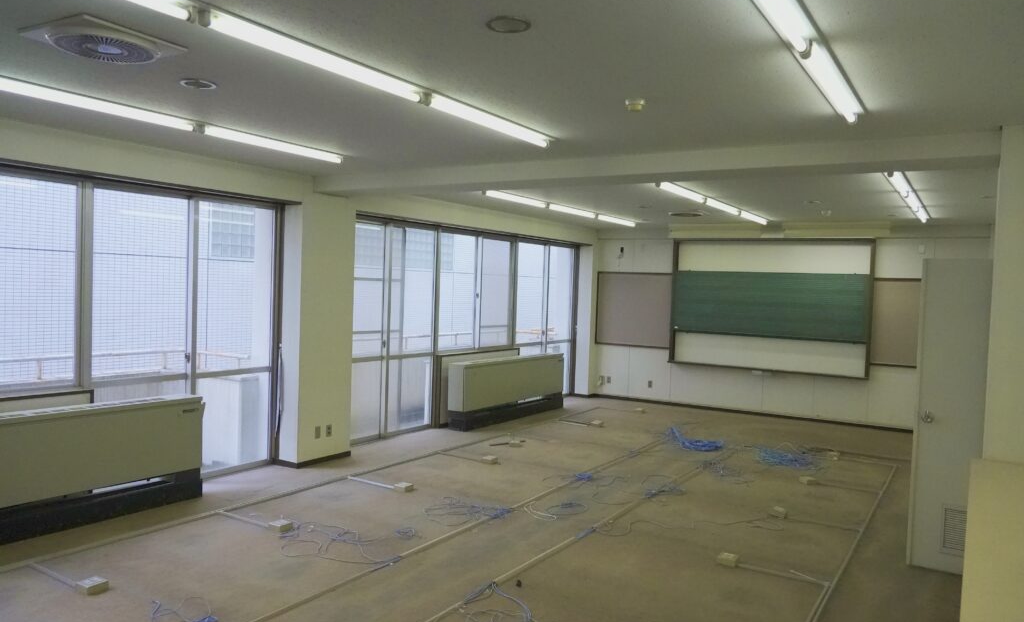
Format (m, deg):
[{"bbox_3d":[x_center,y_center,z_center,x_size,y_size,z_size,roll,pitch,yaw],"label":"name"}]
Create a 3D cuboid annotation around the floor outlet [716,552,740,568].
[{"bbox_3d":[1.413,1.619,4.812,0.111,0.043,0.104,3,2,32],"label":"floor outlet"}]

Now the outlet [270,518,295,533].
[{"bbox_3d":[-1.657,1.542,5.311,0.112,0.044,0.112,3,2,32],"label":"outlet"}]

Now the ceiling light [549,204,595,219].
[{"bbox_3d":[0.757,-1.195,9.032,0.130,0.072,1.269,3,2,32],"label":"ceiling light"}]

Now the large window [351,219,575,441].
[{"bbox_3d":[-0.451,0.196,10.063,0.120,2.502,5.598,3,2,32],"label":"large window"}]

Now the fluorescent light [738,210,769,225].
[{"bbox_3d":[3.014,-1.139,9.171,0.100,0.085,1.230,3,2,33],"label":"fluorescent light"}]

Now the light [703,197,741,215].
[{"bbox_3d":[2.329,-1.129,8.113,0.100,0.085,1.230,3,2,33],"label":"light"}]

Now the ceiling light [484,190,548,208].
[{"bbox_3d":[0.072,-1.184,7.949,0.130,0.072,1.252,3,2,32],"label":"ceiling light"}]

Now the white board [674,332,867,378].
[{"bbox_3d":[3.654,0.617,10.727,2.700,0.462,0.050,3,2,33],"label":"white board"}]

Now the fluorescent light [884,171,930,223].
[{"bbox_3d":[3.832,-1.029,7.089,0.130,0.072,3.722,3,2,32],"label":"fluorescent light"}]

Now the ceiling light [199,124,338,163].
[{"bbox_3d":[-1.659,-1.155,5.212,0.130,0.072,1.240,3,2,32],"label":"ceiling light"}]

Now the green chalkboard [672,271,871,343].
[{"bbox_3d":[3.665,-0.083,10.690,2.692,0.930,0.050,3,2,33],"label":"green chalkboard"}]

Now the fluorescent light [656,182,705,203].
[{"bbox_3d":[1.642,-1.121,7.081,0.100,0.085,1.230,3,2,33],"label":"fluorescent light"}]

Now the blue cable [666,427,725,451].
[{"bbox_3d":[2.084,1.461,8.495,0.606,0.140,0.734,2,2,14],"label":"blue cable"}]

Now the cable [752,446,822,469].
[{"bbox_3d":[2.911,1.535,7.804,0.618,0.090,0.774,3,2,21],"label":"cable"}]

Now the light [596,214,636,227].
[{"bbox_3d":[1.478,-1.218,10.056,0.100,0.085,1.230,3,2,33],"label":"light"}]

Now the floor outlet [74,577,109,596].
[{"bbox_3d":[-2.367,1.554,4.180,0.116,0.044,0.113,3,2,32],"label":"floor outlet"}]

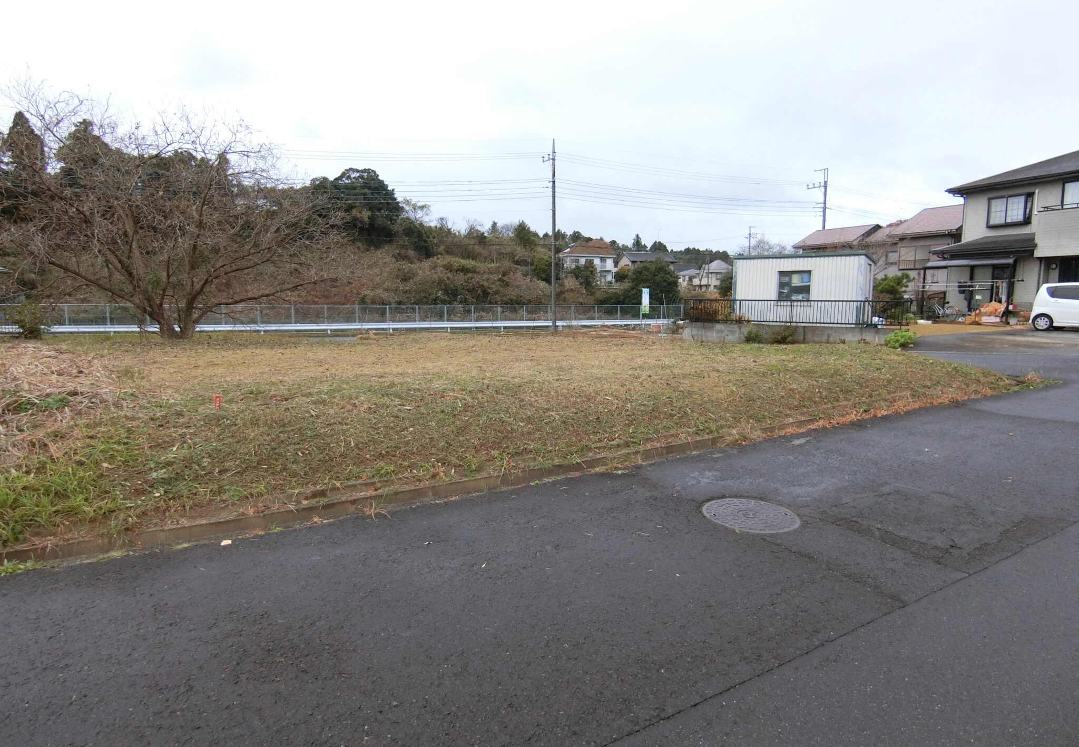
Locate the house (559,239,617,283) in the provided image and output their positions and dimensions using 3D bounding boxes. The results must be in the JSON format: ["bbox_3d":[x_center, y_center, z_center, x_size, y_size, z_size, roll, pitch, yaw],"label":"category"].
[{"bbox_3d":[9.640,-21.657,115.289,9.800,8.700,8.600,0,7,-4],"label":"house"}]

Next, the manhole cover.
[{"bbox_3d":[1.496,1.004,4.200,0.650,0.040,0.650,0,6,0],"label":"manhole cover"}]

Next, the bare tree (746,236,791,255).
[{"bbox_3d":[31.068,-13.642,80.976,7.800,10.200,7.500,2,7,20],"label":"bare tree"}]

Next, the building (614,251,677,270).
[{"bbox_3d":[23.553,-23.003,130.233,10.500,7.800,7.600,-1,7,-11],"label":"building"}]

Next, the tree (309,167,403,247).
[{"bbox_3d":[-18.278,-15.862,59.587,9.100,9.600,8.800,-2,7,-15],"label":"tree"}]

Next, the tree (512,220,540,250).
[{"bbox_3d":[-2.021,-19.642,86.331,4.300,5.200,4.300,0,6,0],"label":"tree"}]

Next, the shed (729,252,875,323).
[{"bbox_3d":[9.938,-3.068,22.449,4.400,2.650,2.300,4,8,34],"label":"shed"}]

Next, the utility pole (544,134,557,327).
[{"bbox_3d":[0.734,-9.412,41.351,0.600,12.980,1.900,-3,7,-22],"label":"utility pole"}]

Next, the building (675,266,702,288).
[{"bbox_3d":[37.599,-22.493,148.408,7.800,7.300,7.500,0,6,0],"label":"building"}]

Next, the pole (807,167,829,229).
[{"bbox_3d":[23.552,-10.528,50.840,0.700,13.400,2.100,-3,7,-22],"label":"pole"}]

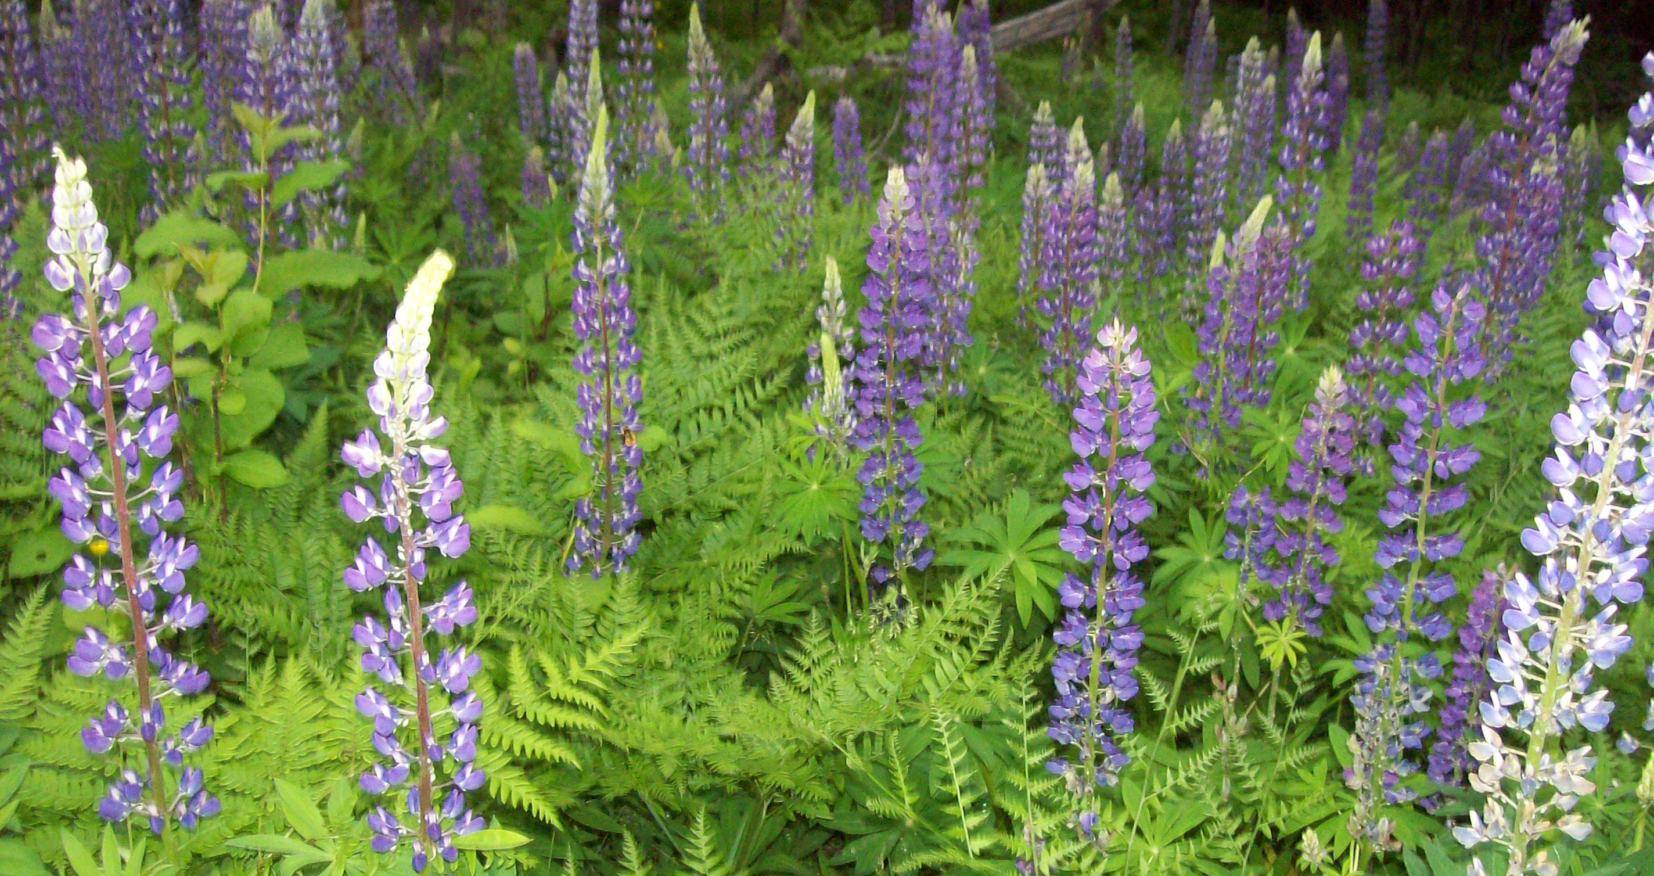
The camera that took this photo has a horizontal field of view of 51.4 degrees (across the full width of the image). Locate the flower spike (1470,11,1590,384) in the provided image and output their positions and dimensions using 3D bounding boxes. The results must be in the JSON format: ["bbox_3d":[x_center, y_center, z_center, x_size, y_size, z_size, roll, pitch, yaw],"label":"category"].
[{"bbox_3d":[0.707,-0.235,1.720,0.067,0.363,0.067,15,22,20],"label":"flower spike"}]

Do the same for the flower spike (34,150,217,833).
[{"bbox_3d":[-0.345,0.037,0.830,0.065,0.351,0.065,-8,20,-23],"label":"flower spike"}]

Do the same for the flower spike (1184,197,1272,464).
[{"bbox_3d":[0.507,-0.130,2.150,0.065,0.348,0.065,12,20,12],"label":"flower spike"}]

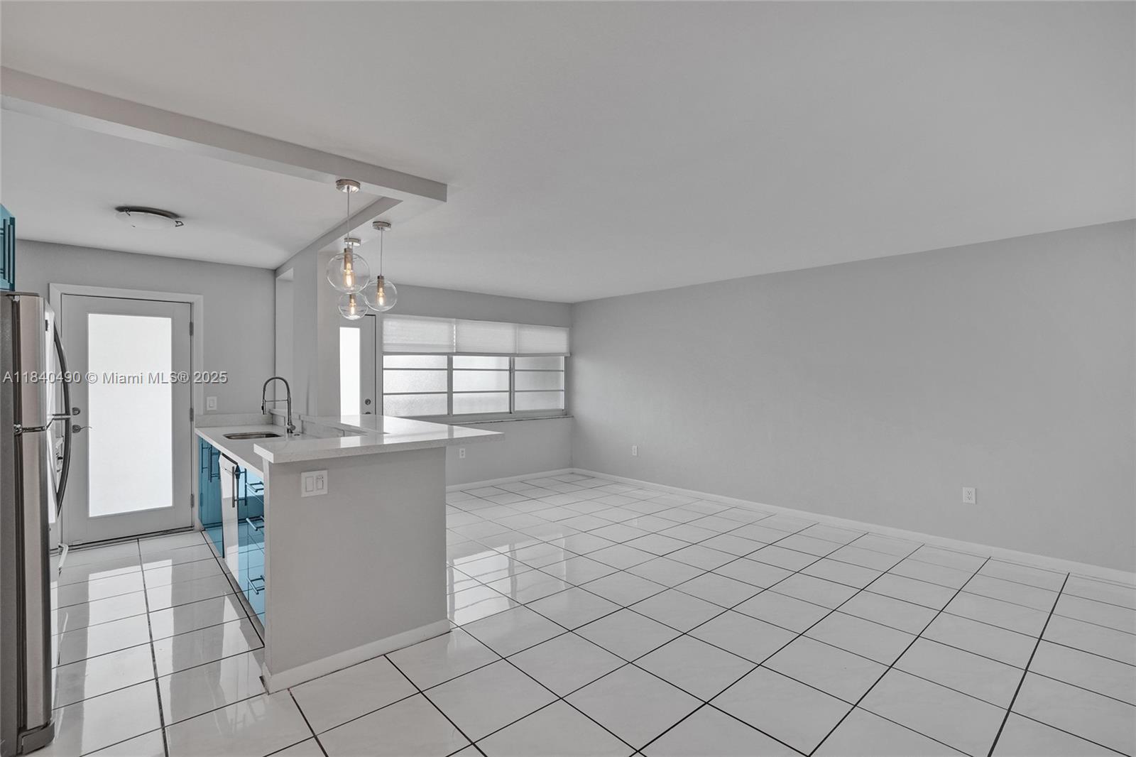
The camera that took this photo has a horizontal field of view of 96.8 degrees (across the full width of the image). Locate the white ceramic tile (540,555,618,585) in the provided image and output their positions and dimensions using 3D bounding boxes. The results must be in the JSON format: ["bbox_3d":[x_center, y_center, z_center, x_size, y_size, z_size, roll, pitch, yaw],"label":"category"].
[{"bbox_3d":[0.085,1.420,3.729,0.445,0.010,0.445,0,-1,-41],"label":"white ceramic tile"}]

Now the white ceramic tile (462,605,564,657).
[{"bbox_3d":[-0.293,1.379,2.770,0.430,0.010,0.430,0,0,-41],"label":"white ceramic tile"}]

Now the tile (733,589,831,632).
[{"bbox_3d":[1.306,1.415,3.074,0.445,0.010,0.445,0,-1,-41],"label":"tile"}]

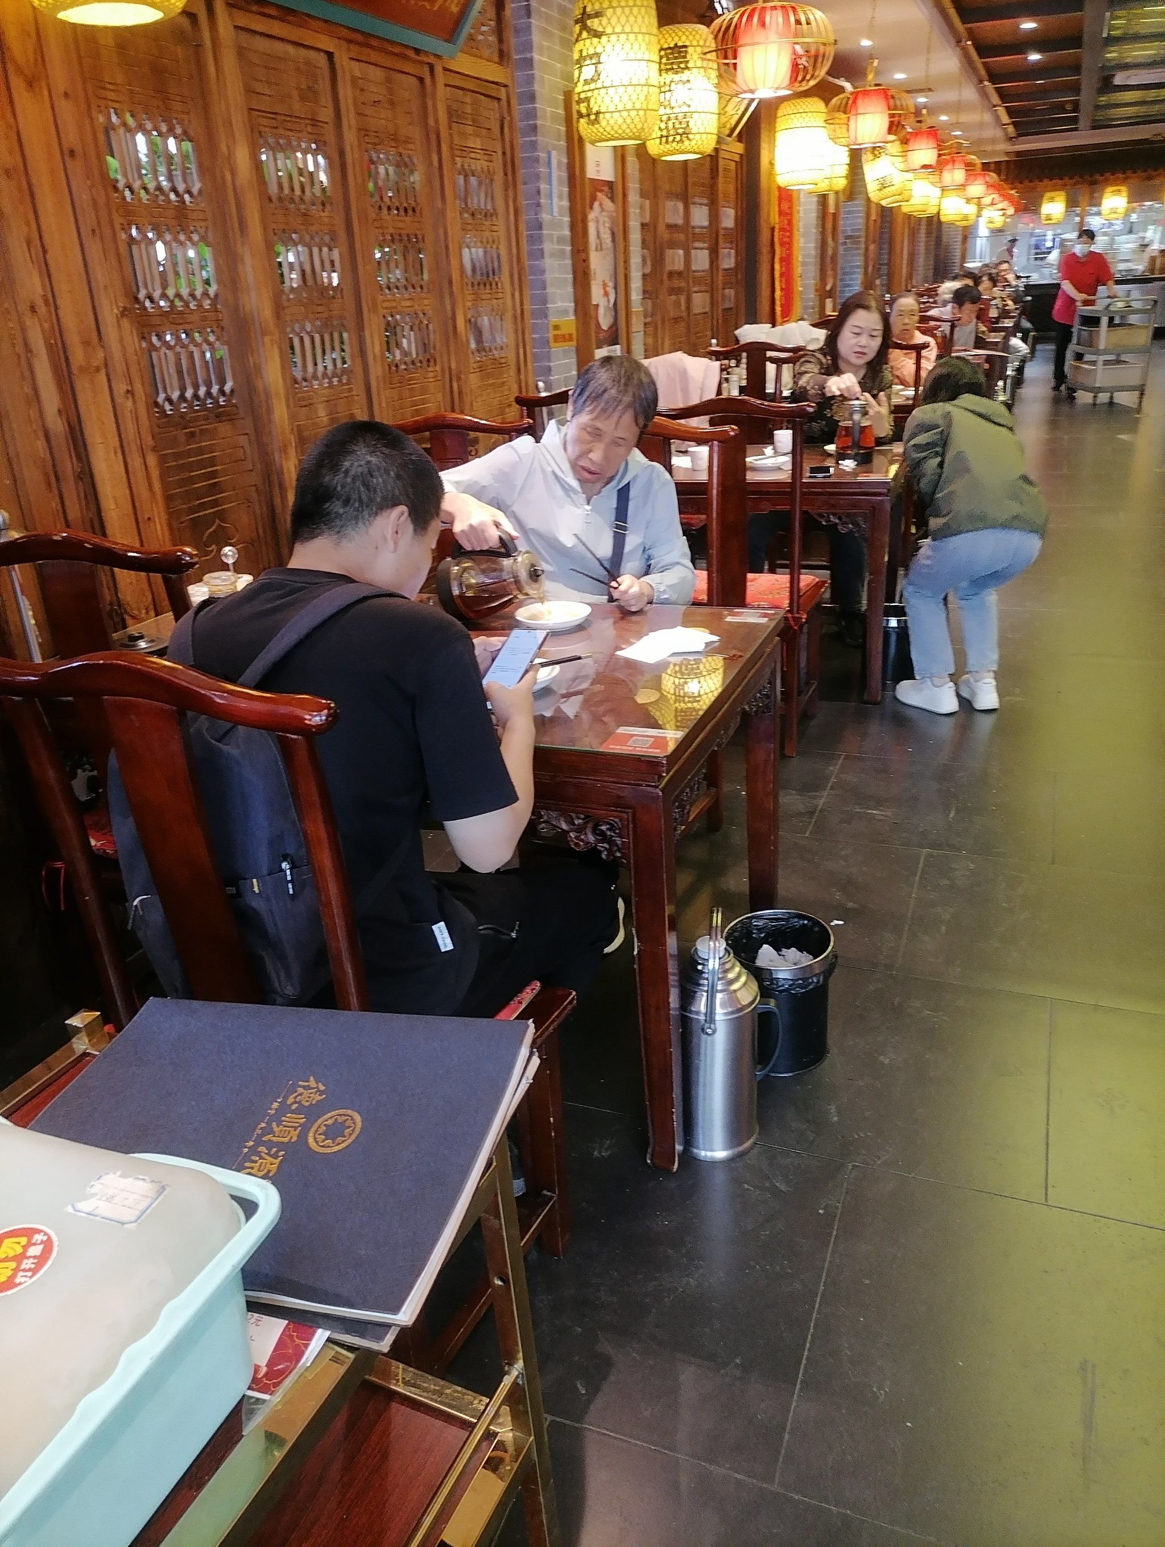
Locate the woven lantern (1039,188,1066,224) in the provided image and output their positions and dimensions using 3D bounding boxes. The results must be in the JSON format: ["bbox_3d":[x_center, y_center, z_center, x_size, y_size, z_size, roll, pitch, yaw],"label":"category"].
[{"bbox_3d":[7.094,-8.549,17.600,0.370,0.510,0.370,6,25,20],"label":"woven lantern"}]

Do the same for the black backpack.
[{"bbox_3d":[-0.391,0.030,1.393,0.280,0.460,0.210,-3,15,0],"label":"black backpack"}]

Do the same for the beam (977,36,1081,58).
[{"bbox_3d":[3.921,-6.325,10.165,0.850,0.100,0.120,6,25,20],"label":"beam"}]

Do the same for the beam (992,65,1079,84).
[{"bbox_3d":[4.619,-7.070,11.828,0.850,0.100,0.120,6,25,20],"label":"beam"}]

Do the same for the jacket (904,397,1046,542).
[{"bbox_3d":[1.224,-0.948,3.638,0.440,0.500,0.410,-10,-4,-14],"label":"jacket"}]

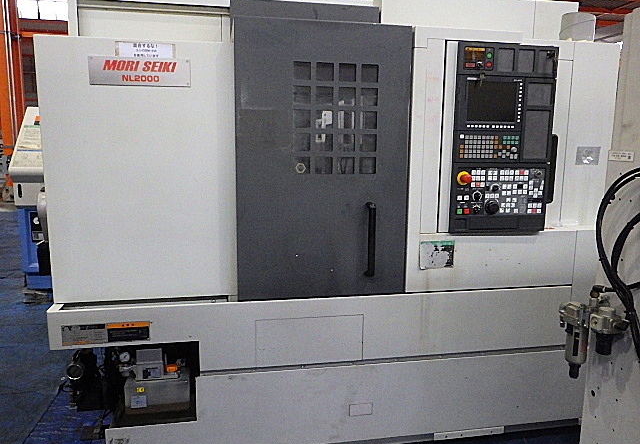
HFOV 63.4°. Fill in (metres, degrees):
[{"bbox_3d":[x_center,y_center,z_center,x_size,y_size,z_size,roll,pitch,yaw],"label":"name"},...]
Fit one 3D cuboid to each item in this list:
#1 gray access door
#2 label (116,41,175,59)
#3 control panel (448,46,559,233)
[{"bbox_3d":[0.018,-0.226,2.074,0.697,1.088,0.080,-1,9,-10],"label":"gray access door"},{"bbox_3d":[-0.648,-0.639,1.927,0.211,0.057,0.005,-1,9,-10],"label":"label"},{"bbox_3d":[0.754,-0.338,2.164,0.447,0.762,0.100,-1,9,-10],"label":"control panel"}]

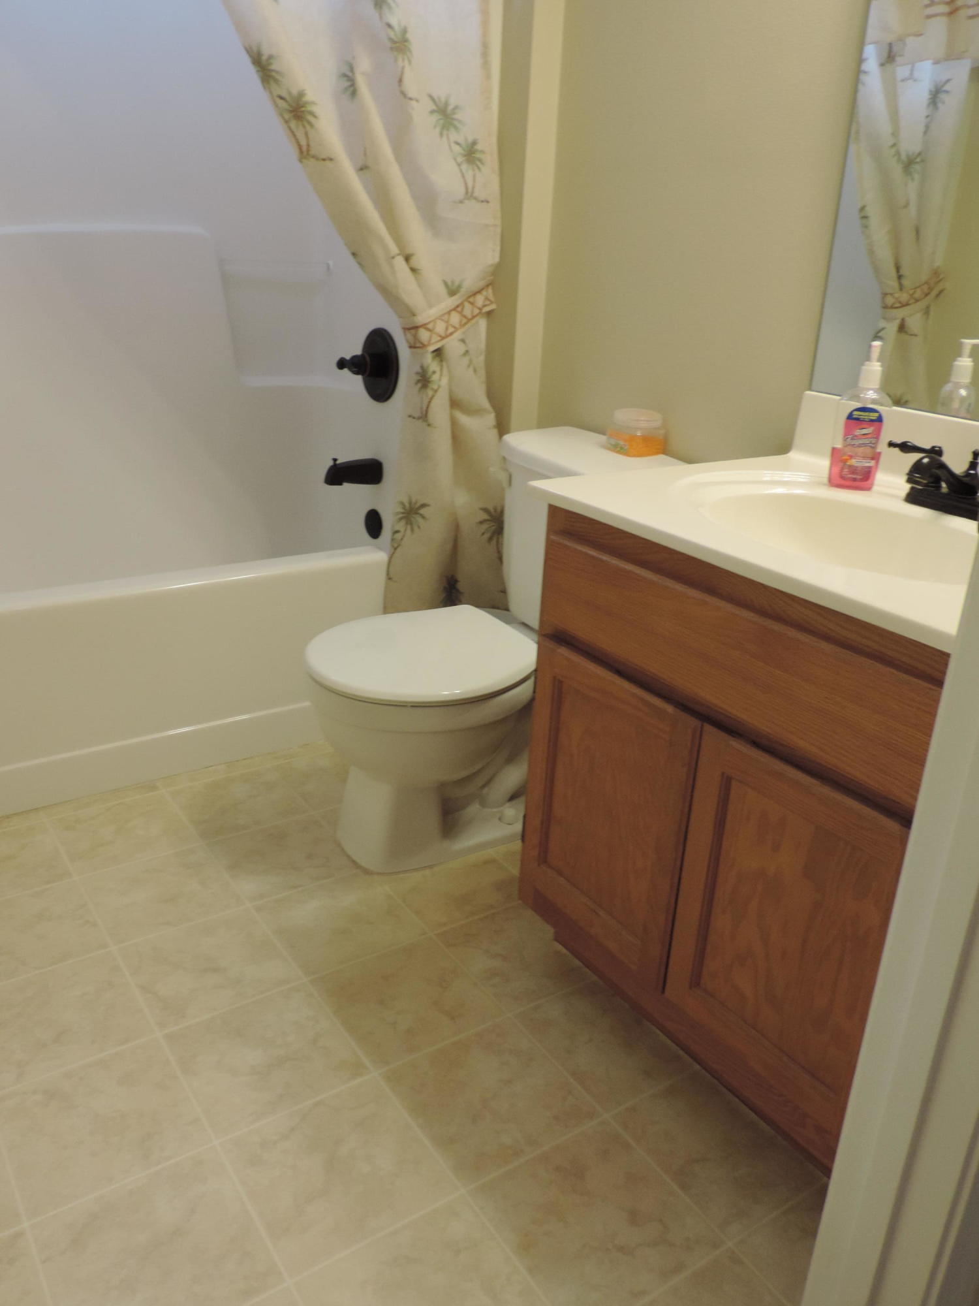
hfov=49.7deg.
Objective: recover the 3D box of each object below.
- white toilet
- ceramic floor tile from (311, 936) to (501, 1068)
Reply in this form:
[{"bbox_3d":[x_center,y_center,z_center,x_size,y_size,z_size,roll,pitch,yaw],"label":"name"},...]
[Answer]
[{"bbox_3d":[-0.012,-0.006,2.014,0.684,0.731,0.430,-12,26,-32],"label":"white toilet"},{"bbox_3d":[-0.128,0.536,1.631,0.221,0.010,0.221,-12,26,-32],"label":"ceramic floor tile"}]

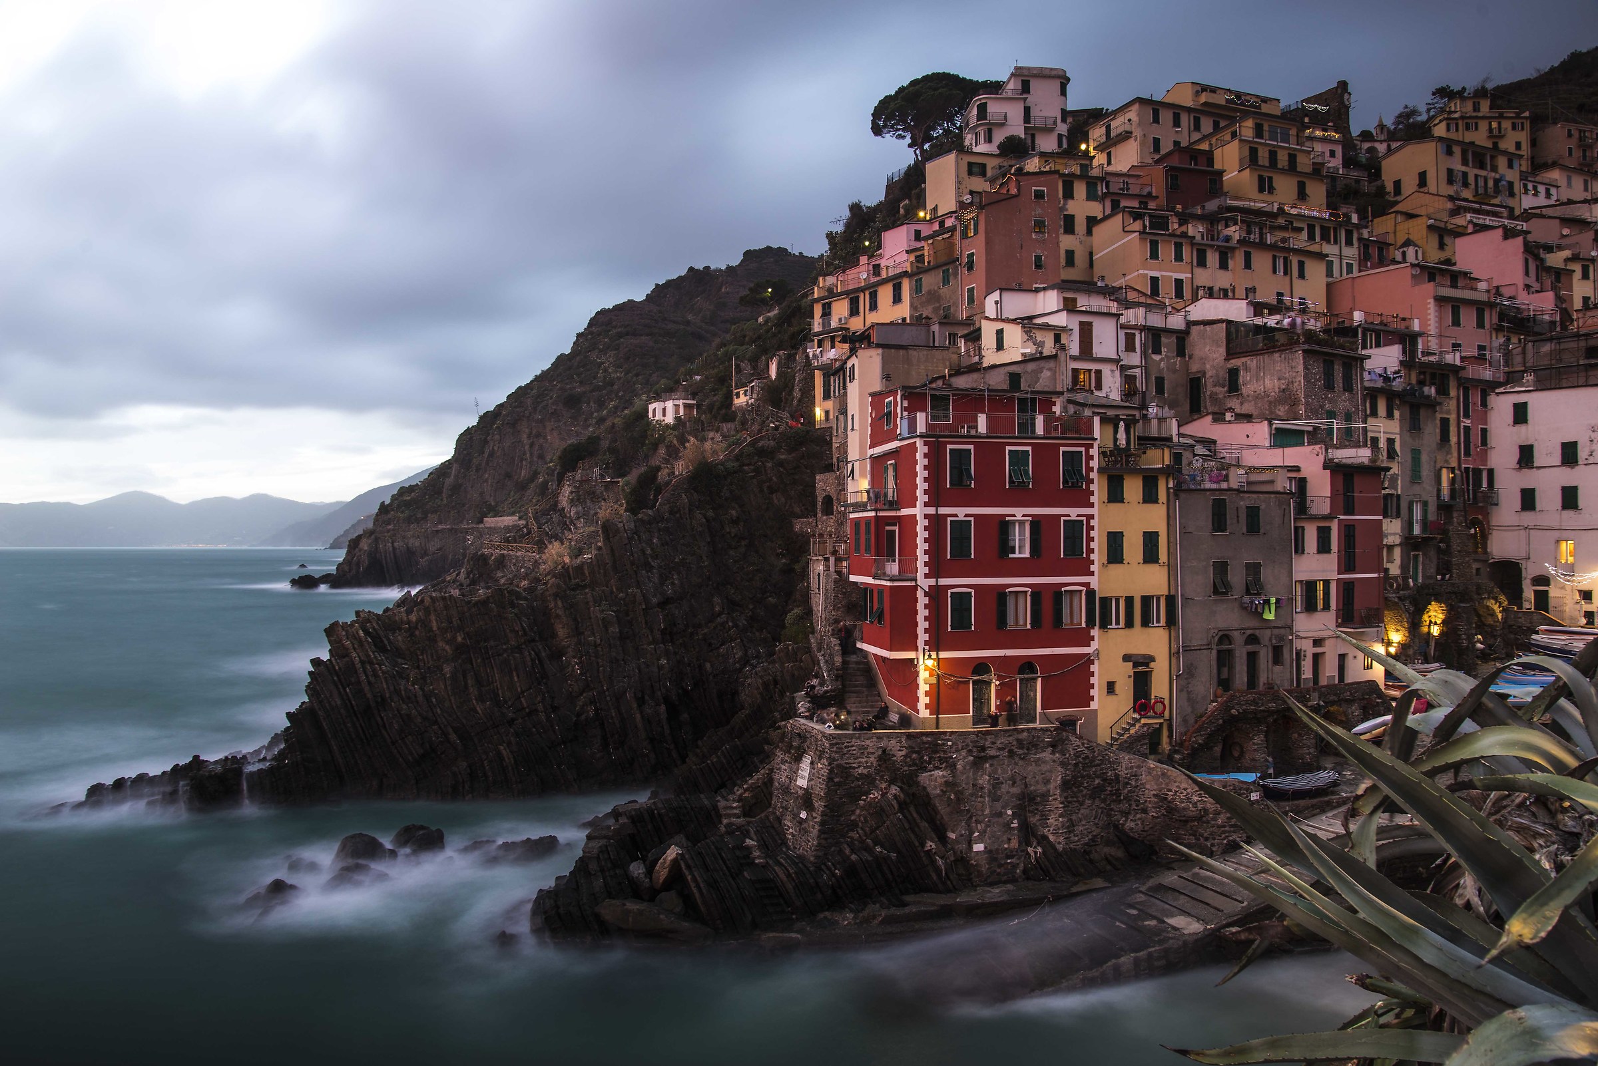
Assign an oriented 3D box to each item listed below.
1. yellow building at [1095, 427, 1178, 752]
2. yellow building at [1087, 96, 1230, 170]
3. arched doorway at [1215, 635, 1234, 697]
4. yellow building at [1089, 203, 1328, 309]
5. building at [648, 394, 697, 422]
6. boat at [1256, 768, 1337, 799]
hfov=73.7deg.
[{"bbox_3d":[16.108,2.584,57.299,4.200,16.700,8.000,0,-1,-11],"label":"yellow building"},{"bbox_3d":[41.200,-42.745,121.500,14.000,8.800,8.000,0,-1,-24],"label":"yellow building"},{"bbox_3d":[21.894,6.808,54.717,1.150,3.146,0.350,0,-1,-18],"label":"arched doorway"},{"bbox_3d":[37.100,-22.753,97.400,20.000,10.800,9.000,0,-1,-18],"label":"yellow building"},{"bbox_3d":[-17.699,-17.139,153.823,5.200,3.605,5.500,0,-1,-25],"label":"building"},{"bbox_3d":[22.251,11.196,47.161,4.600,1.050,1.700,0,-1,-28],"label":"boat"}]

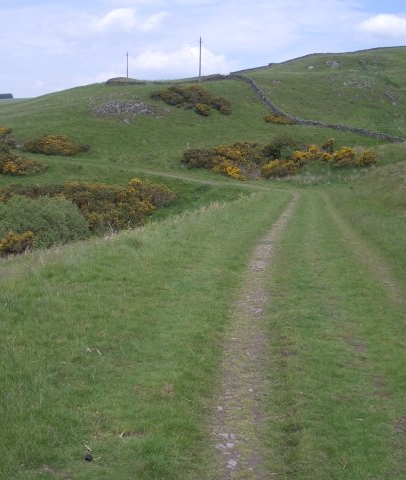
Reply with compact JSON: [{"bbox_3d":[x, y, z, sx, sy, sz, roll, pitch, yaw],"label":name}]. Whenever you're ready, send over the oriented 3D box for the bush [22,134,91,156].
[{"bbox_3d":[-15.956,-10.223,70.000,7.200,2.300,4.000,0,7,0],"label":"bush"}]

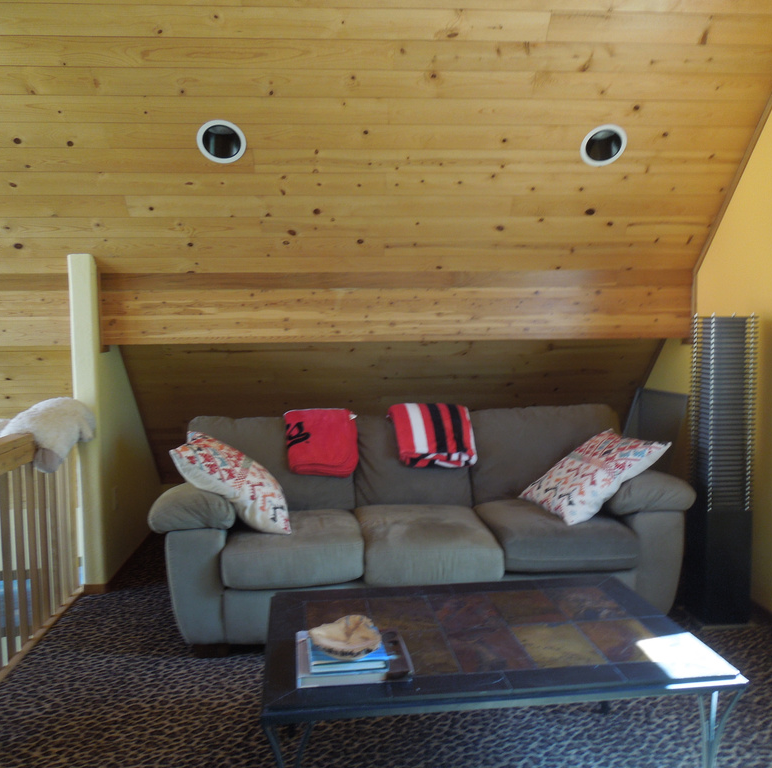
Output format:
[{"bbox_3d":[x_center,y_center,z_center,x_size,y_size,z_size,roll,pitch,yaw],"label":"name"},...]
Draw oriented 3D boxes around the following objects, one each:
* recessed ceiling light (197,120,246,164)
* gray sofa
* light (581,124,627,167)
[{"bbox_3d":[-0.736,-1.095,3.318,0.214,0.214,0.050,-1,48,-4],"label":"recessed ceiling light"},{"bbox_3d":[0.156,0.627,3.593,2.343,0.939,0.932,-1,4,-7],"label":"gray sofa"},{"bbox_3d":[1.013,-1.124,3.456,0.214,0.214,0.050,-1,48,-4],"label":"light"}]

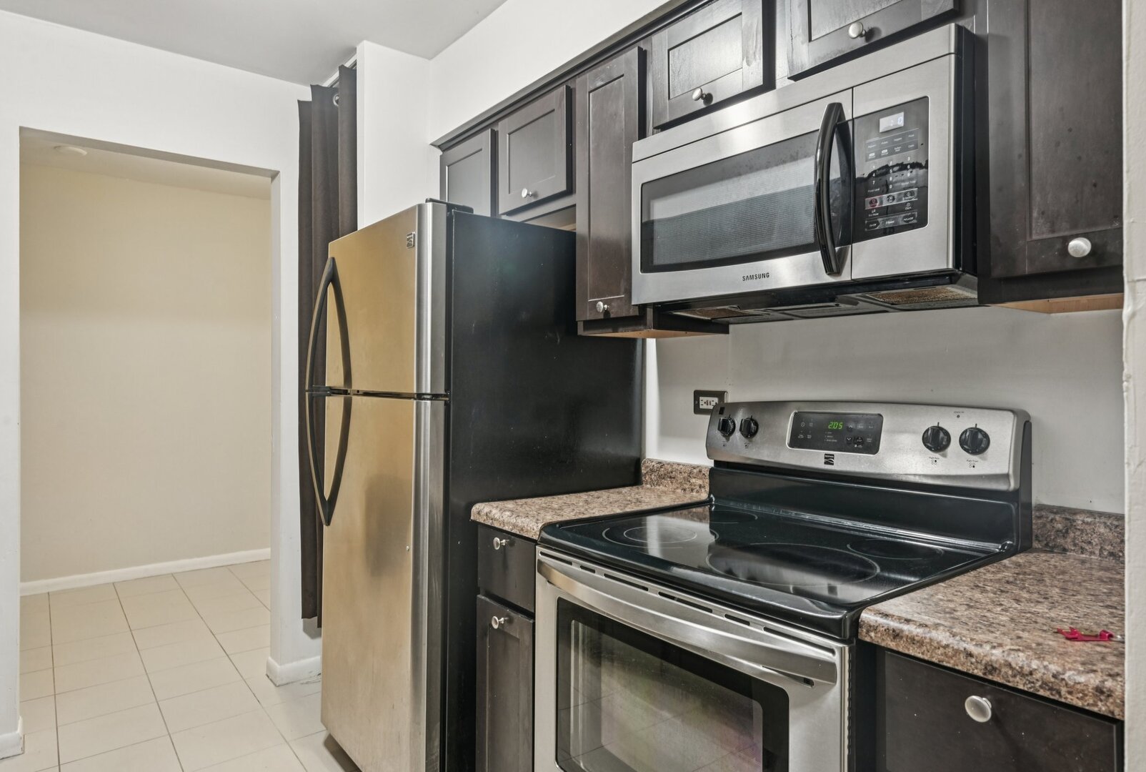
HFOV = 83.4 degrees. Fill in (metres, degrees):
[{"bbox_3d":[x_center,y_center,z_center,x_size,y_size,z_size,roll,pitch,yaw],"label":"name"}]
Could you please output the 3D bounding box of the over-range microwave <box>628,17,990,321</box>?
[{"bbox_3d":[0.538,-0.394,1.485,0.390,0.437,0.757,0,0,-40],"label":"over-range microwave"}]

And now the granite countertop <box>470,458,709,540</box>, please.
[{"bbox_3d":[0.074,0.299,1.827,0.655,0.123,0.303,0,0,-40],"label":"granite countertop"}]

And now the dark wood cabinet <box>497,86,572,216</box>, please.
[{"bbox_3d":[-0.020,-0.756,2.202,0.315,0.324,0.377,0,0,-40],"label":"dark wood cabinet"}]

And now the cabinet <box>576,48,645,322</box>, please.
[{"bbox_3d":[0.215,-0.546,1.921,0.315,0.738,0.270,0,0,-40],"label":"cabinet"}]

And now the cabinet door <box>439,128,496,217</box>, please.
[{"bbox_3d":[-0.402,-0.754,2.419,0.020,0.320,0.358,0,0,-41],"label":"cabinet door"}]

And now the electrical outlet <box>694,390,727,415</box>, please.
[{"bbox_3d":[0.411,0.049,1.927,0.013,0.072,0.120,0,0,-40],"label":"electrical outlet"}]

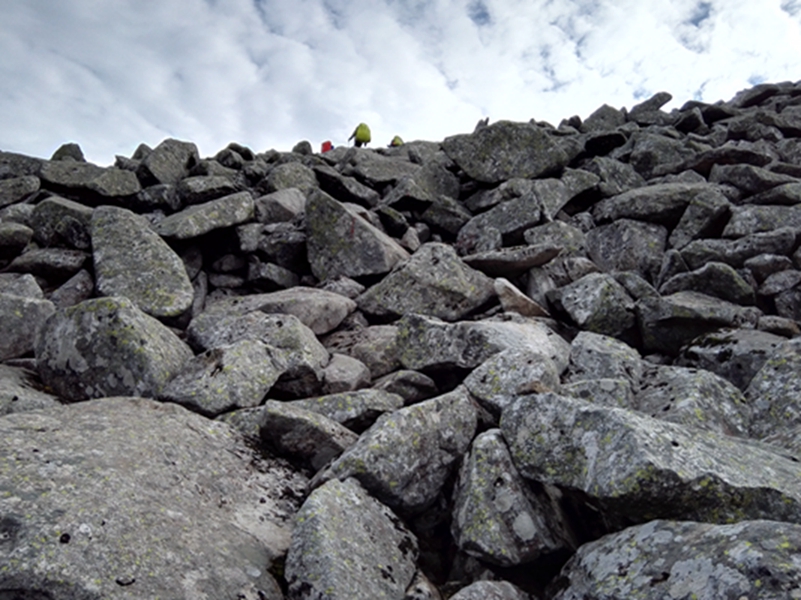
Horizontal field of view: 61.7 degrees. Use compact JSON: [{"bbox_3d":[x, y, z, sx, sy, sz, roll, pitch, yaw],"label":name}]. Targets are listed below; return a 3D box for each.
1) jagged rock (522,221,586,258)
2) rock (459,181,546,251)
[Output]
[{"bbox_3d":[1.410,-0.541,6.100,0.520,0.320,0.420,-1,-6,7],"label":"jagged rock"},{"bbox_3d":[0.969,-0.800,6.500,0.820,0.620,0.600,0,-6,4],"label":"rock"}]

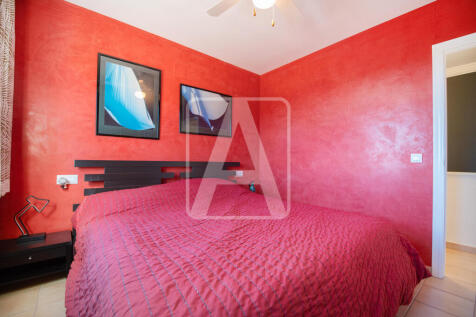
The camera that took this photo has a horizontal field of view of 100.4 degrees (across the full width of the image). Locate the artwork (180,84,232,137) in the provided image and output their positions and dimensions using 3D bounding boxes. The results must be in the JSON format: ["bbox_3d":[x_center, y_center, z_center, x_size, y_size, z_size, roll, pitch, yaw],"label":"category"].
[{"bbox_3d":[-0.419,-0.638,2.782,0.823,0.625,0.025,0,0,-40],"label":"artwork"}]

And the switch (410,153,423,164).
[{"bbox_3d":[1.656,0.001,1.839,0.012,0.084,0.082,0,0,-39],"label":"switch"}]

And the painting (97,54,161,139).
[{"bbox_3d":[-1.157,-0.631,2.162,0.610,0.815,0.030,0,0,-39],"label":"painting"}]

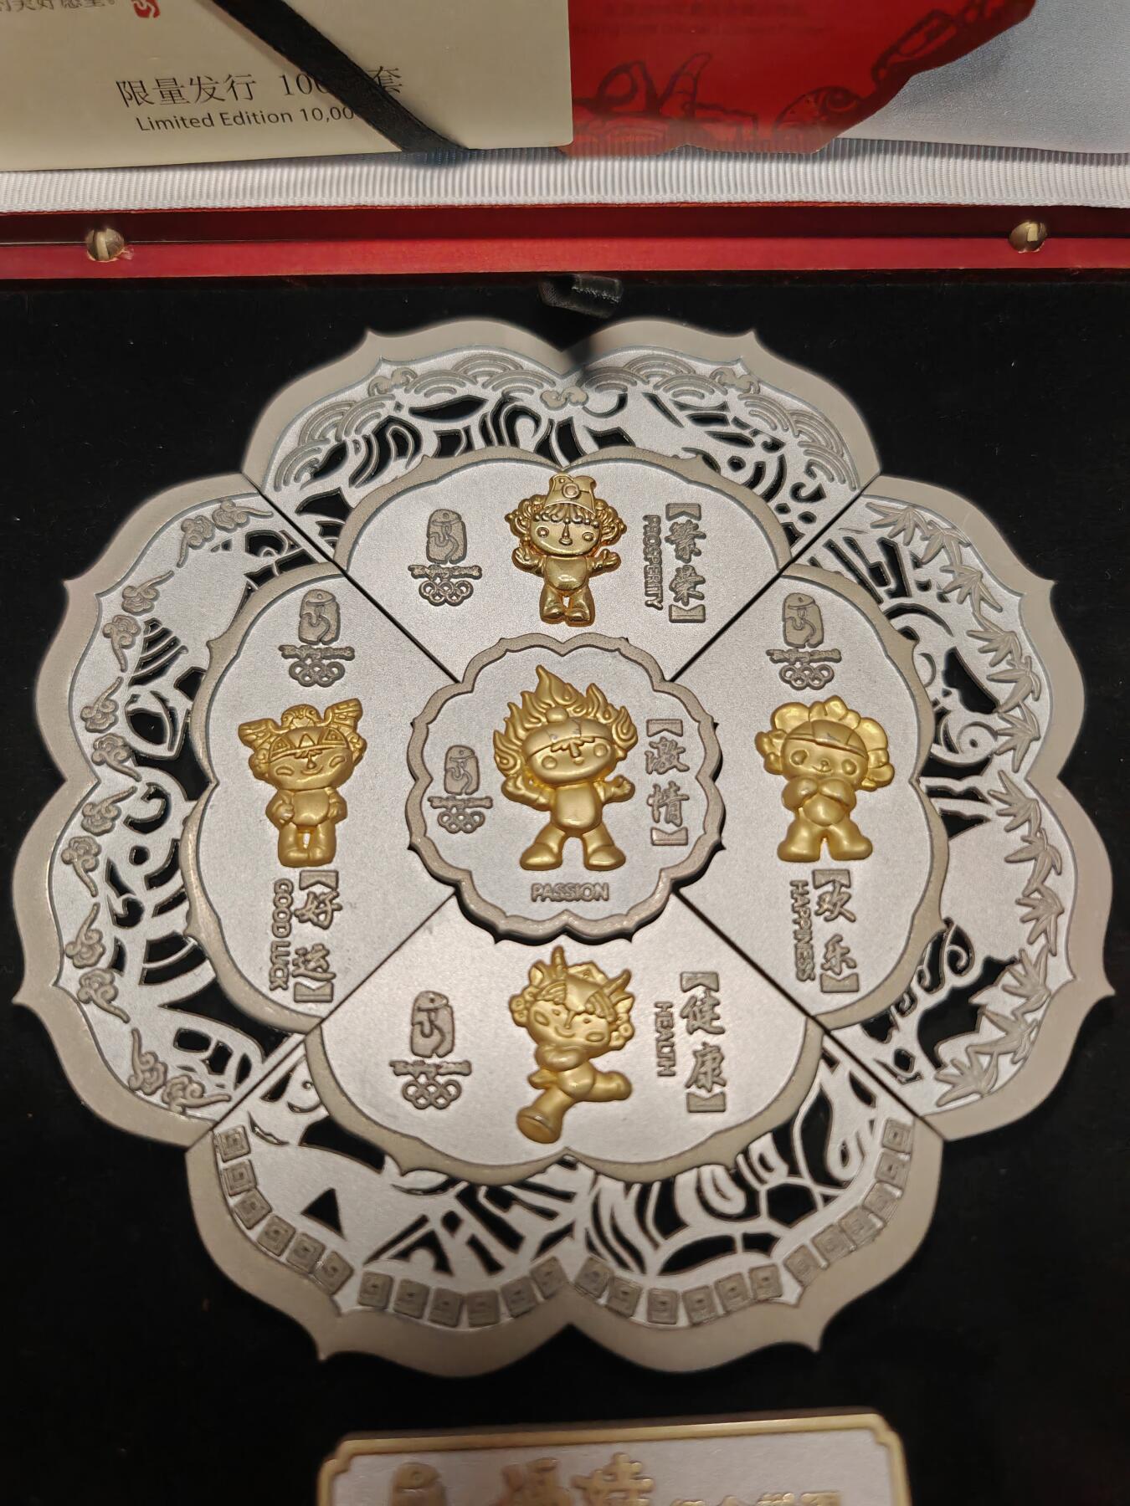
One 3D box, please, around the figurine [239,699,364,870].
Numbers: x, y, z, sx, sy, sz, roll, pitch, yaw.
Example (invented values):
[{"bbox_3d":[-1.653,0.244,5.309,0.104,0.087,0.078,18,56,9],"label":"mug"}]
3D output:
[{"bbox_3d":[-0.046,0.005,0.207,0.021,0.004,0.031,0,74,-1],"label":"figurine"}]

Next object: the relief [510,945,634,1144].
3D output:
[{"bbox_3d":[0.001,0.048,0.195,0.020,0.004,0.032,0,74,-1],"label":"relief"}]

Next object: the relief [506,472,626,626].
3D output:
[{"bbox_3d":[0.000,-0.039,0.221,0.022,0.004,0.032,0,74,-1],"label":"relief"}]

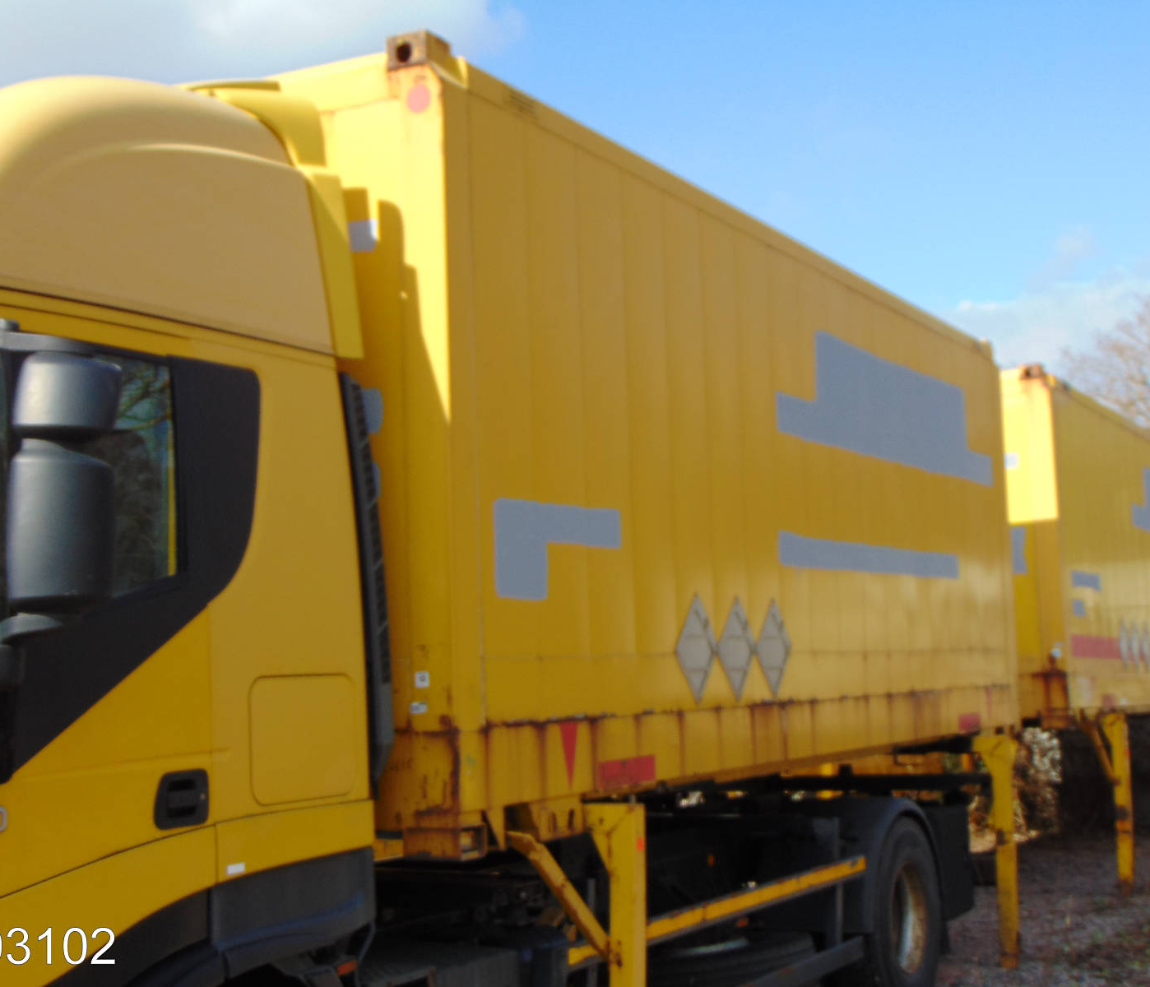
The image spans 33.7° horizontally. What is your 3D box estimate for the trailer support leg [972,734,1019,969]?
[{"bbox_3d":[2.587,2.190,11.733,0.250,1.400,0.120,-3,-5,27],"label":"trailer support leg"}]

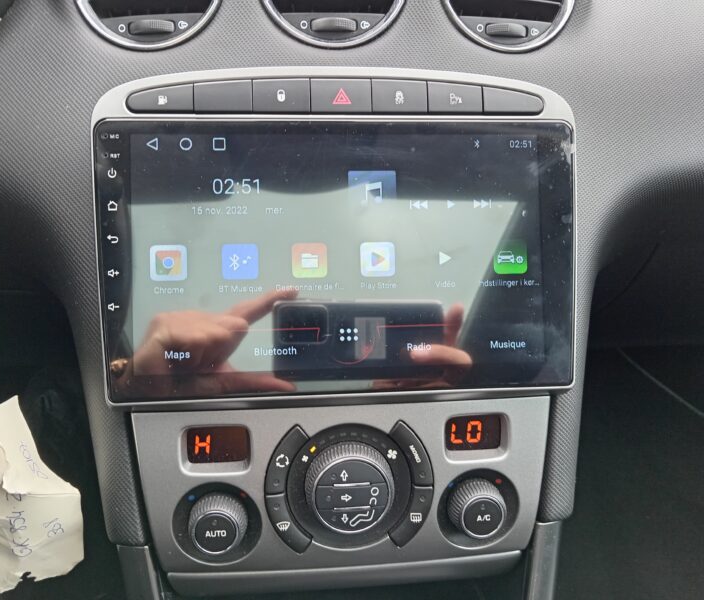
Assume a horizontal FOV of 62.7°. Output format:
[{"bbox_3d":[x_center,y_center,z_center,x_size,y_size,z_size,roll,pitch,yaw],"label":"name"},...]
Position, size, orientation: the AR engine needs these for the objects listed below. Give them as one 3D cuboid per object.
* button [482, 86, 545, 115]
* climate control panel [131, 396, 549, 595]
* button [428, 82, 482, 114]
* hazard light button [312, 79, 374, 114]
[{"bbox_3d":[0.081,-0.101,0.292,0.030,0.014,0.011,-1,-9,-5],"label":"button"},{"bbox_3d":[-0.005,0.095,0.283,0.204,0.090,0.038,-1,2,-5],"label":"climate control panel"},{"bbox_3d":[0.052,-0.101,0.290,0.028,0.015,0.011,-1,-9,-5],"label":"button"},{"bbox_3d":[-0.005,-0.101,0.285,0.029,0.017,0.011,-1,-9,-5],"label":"hazard light button"}]

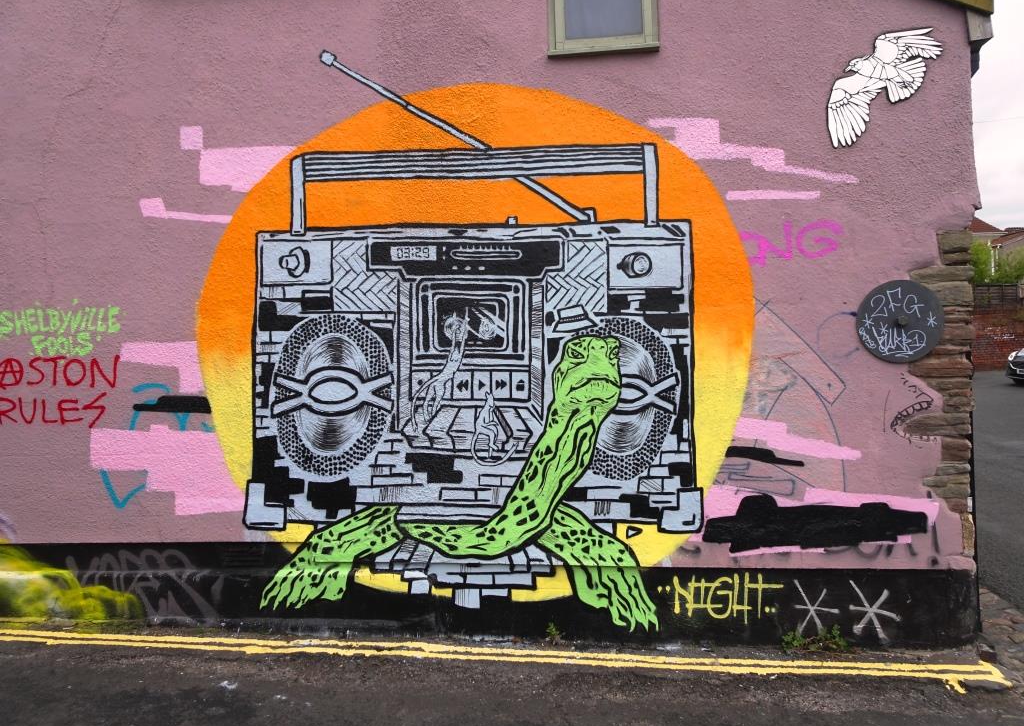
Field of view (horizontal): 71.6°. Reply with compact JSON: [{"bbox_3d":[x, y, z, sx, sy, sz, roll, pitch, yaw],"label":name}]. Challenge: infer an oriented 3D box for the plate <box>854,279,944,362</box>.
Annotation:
[{"bbox_3d":[2.178,-0.235,3.980,0.465,0.465,0.050,-1,-2,6],"label":"plate"}]

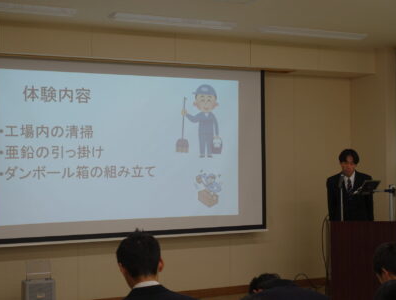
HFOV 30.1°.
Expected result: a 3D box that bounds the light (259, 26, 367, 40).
[{"bbox_3d":[1.176,-1.174,7.483,1.220,0.060,0.190,0,-1,-27],"label":"light"}]

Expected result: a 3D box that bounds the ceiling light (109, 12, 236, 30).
[{"bbox_3d":[-0.204,-1.171,6.806,1.220,0.060,0.190,0,-1,-27],"label":"ceiling light"}]

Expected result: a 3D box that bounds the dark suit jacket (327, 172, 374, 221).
[{"bbox_3d":[1.427,0.533,6.943,0.450,0.690,0.280,-1,-1,7],"label":"dark suit jacket"}]

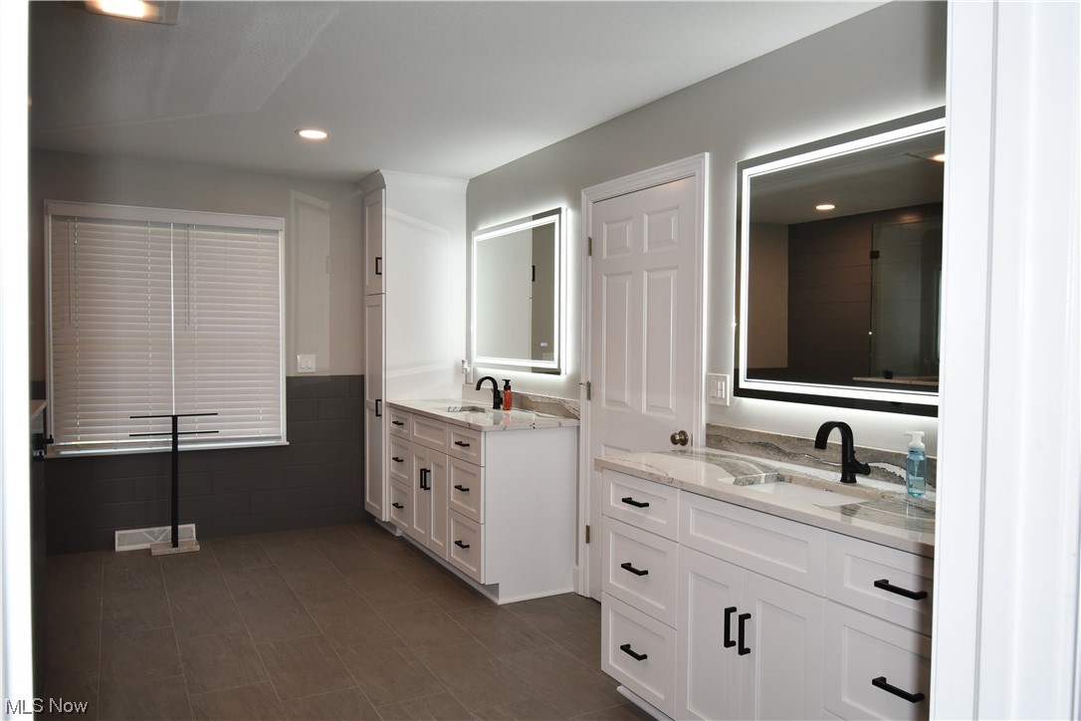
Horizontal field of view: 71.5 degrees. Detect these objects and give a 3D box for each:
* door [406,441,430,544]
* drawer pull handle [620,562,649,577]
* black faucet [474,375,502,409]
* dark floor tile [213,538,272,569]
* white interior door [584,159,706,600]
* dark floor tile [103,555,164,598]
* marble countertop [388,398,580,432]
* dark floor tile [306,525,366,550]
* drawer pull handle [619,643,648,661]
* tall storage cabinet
[{"bbox_3d":[-0.734,0.814,4.612,0.020,0.597,0.294,-1,2,-30],"label":"door"},{"bbox_3d":[0.338,0.745,2.676,0.038,0.013,0.110,-1,2,-30],"label":"drawer pull handle"},{"bbox_3d":[-0.310,0.201,4.606,0.170,0.200,0.090,-1,2,-29],"label":"black faucet"},{"bbox_3d":[-1.864,1.219,4.679,0.294,0.010,0.588,-1,2,-30],"label":"dark floor tile"},{"bbox_3d":[0.468,0.207,3.594,0.050,2.110,0.890,-1,2,-30],"label":"white interior door"},{"bbox_3d":[-2.302,1.229,4.247,0.294,0.010,0.595,-1,2,-30],"label":"dark floor tile"},{"bbox_3d":[-0.419,0.322,4.581,0.574,0.032,1.531,0,2,-30],"label":"marble countertop"},{"bbox_3d":[-1.432,1.209,5.122,0.294,0.010,0.588,-1,2,-30],"label":"dark floor tile"},{"bbox_3d":[0.331,1.032,2.656,0.034,0.012,0.110,-1,2,-29],"label":"drawer pull handle"},{"bbox_3d":[-0.912,-0.040,5.435,0.590,2.460,0.480,-1,2,-29],"label":"tall storage cabinet"}]

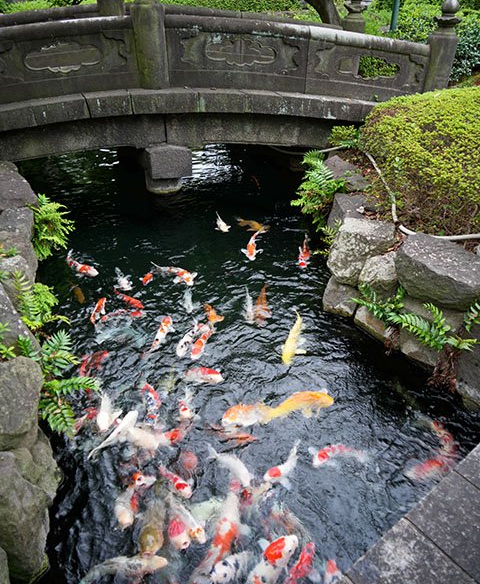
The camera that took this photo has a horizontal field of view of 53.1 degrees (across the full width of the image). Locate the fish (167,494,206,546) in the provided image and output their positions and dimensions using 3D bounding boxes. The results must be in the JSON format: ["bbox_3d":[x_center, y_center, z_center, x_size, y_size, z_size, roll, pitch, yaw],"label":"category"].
[{"bbox_3d":[-0.275,1.144,2.458,0.110,0.085,0.327,-20,39,-26],"label":"fish"}]

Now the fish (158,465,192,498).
[{"bbox_3d":[-0.392,1.130,2.849,0.310,0.100,0.120,30,45,35],"label":"fish"}]

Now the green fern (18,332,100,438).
[{"bbox_3d":[-1.025,0.516,2.710,0.390,0.400,0.420,-1,32,0],"label":"green fern"}]

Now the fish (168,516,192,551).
[{"bbox_3d":[-0.327,1.048,2.291,0.150,0.100,0.400,-14,36,-20],"label":"fish"}]

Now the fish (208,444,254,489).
[{"bbox_3d":[-0.066,0.979,2.674,0.120,0.095,0.383,-24,39,-32],"label":"fish"}]

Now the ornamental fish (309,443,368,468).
[{"bbox_3d":[0.517,0.883,2.536,0.295,0.100,0.130,-6,34,-9],"label":"ornamental fish"}]

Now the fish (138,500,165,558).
[{"bbox_3d":[-0.403,1.044,2.297,0.160,0.108,0.450,0,34,0],"label":"fish"}]

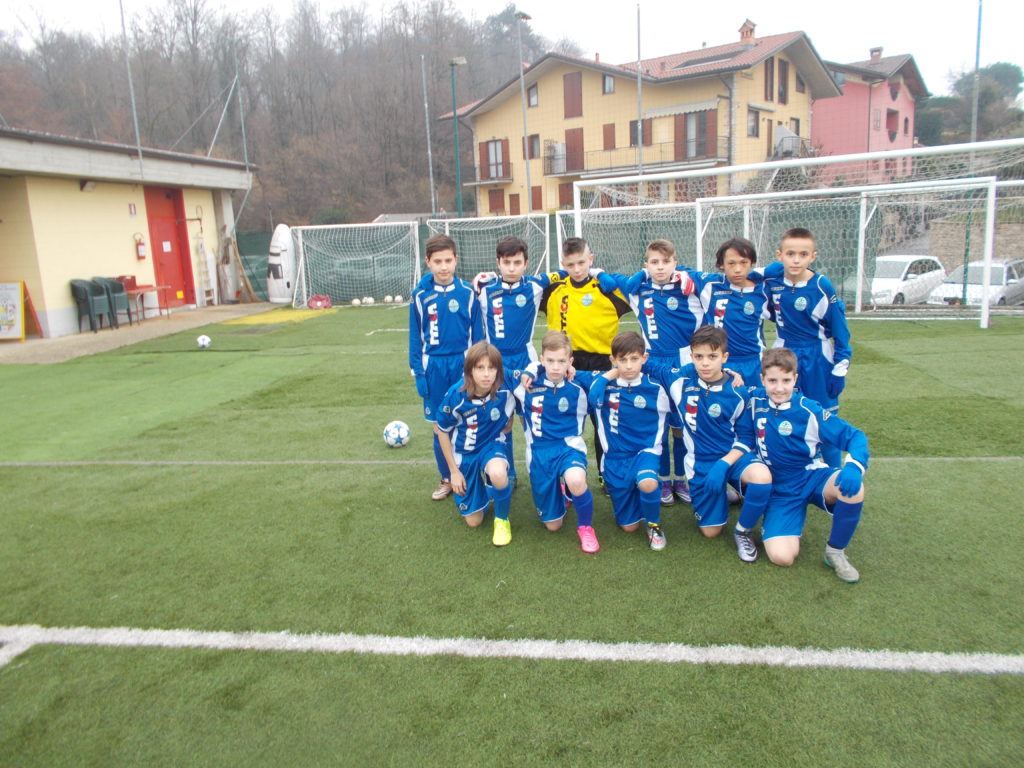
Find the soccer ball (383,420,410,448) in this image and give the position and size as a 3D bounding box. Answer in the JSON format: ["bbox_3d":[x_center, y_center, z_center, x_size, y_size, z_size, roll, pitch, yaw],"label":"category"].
[{"bbox_3d":[-0.896,0.396,6.021,0.208,0.208,0.208,-3,12,0],"label":"soccer ball"}]

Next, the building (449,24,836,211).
[{"bbox_3d":[8.100,-15.400,47.700,19.000,10.800,15.000,7,15,38],"label":"building"}]

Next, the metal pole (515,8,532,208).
[{"bbox_3d":[0.491,-8.357,25.922,0.500,7.900,0.300,5,13,36],"label":"metal pole"}]

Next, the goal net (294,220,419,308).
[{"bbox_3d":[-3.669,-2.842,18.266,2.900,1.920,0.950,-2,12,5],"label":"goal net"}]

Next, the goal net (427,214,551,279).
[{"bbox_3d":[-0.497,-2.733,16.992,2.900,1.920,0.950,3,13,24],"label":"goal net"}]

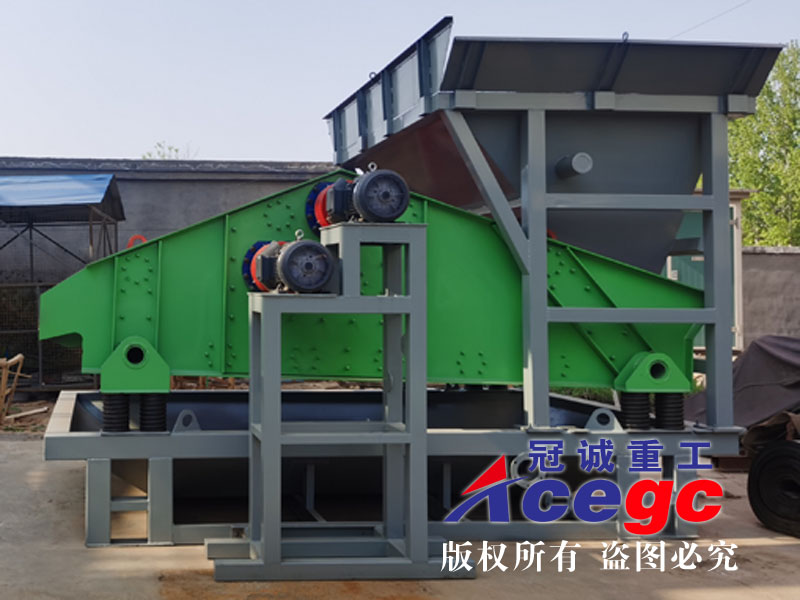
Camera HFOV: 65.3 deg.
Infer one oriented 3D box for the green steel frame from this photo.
[{"bbox_3d":[-0.220,-0.150,4.850,4.450,1.480,1.500,0,2,-3],"label":"green steel frame"}]

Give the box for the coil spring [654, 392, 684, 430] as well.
[{"bbox_3d":[1.844,0.763,4.270,0.187,0.260,0.187,0,2,-3],"label":"coil spring"}]

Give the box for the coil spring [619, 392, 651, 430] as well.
[{"bbox_3d":[1.610,0.763,4.270,0.187,0.260,0.187,0,2,-3],"label":"coil spring"}]

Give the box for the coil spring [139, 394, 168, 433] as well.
[{"bbox_3d":[-1.643,0.751,4.150,0.180,0.260,0.180,0,2,-3],"label":"coil spring"}]

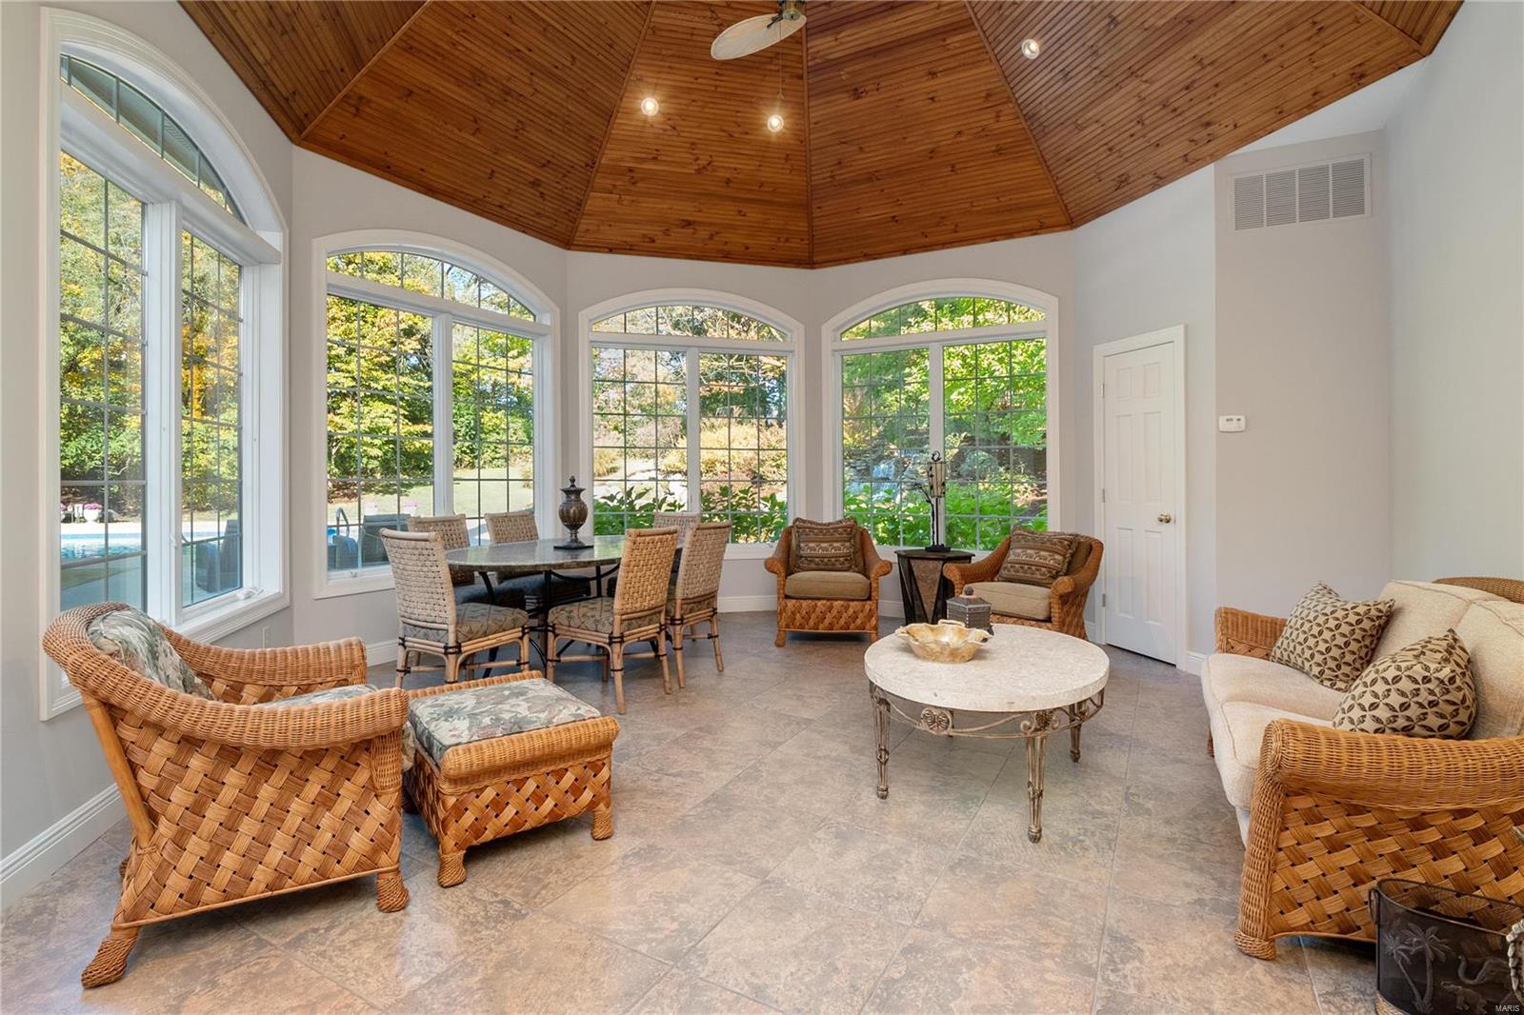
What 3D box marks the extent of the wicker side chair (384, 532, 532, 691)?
[{"bbox_3d":[-1.575,0.567,3.506,0.450,0.934,0.598,1,3,23],"label":"wicker side chair"}]

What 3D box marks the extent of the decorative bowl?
[{"bbox_3d":[0.709,0.523,2.643,0.370,0.100,0.350,1,2,14],"label":"decorative bowl"}]

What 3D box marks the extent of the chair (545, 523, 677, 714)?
[{"bbox_3d":[-0.794,0.562,3.661,0.598,0.934,0.450,2,3,31],"label":"chair"}]

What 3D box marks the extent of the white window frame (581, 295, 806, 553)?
[{"bbox_3d":[-0.580,-0.710,5.946,1.970,2.361,0.120,0,2,-13],"label":"white window frame"}]

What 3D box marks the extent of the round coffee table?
[{"bbox_3d":[0.892,0.830,2.708,0.870,0.498,1.200,1,3,33],"label":"round coffee table"}]

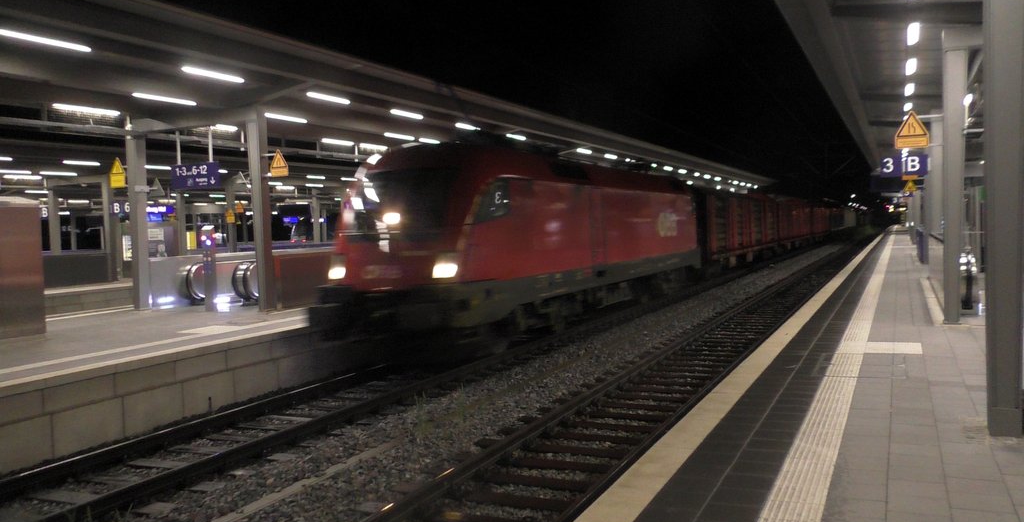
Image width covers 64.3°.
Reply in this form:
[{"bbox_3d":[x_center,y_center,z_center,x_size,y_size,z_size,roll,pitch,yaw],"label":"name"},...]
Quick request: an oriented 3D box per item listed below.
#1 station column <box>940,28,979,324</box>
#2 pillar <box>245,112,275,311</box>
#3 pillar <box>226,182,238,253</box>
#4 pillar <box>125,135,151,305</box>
[{"bbox_3d":[6.179,-1.194,11.380,0.340,4.080,0.290,-1,3,25],"label":"station column"},{"bbox_3d":[-5.110,-1.012,16.650,0.320,4.070,0.280,-1,3,25],"label":"pillar"},{"bbox_3d":[-12.748,-1.617,37.100,0.320,4.000,0.290,-1,3,25],"label":"pillar"},{"bbox_3d":[-8.345,-0.907,18.250,0.320,4.000,0.280,-1,3,25],"label":"pillar"}]

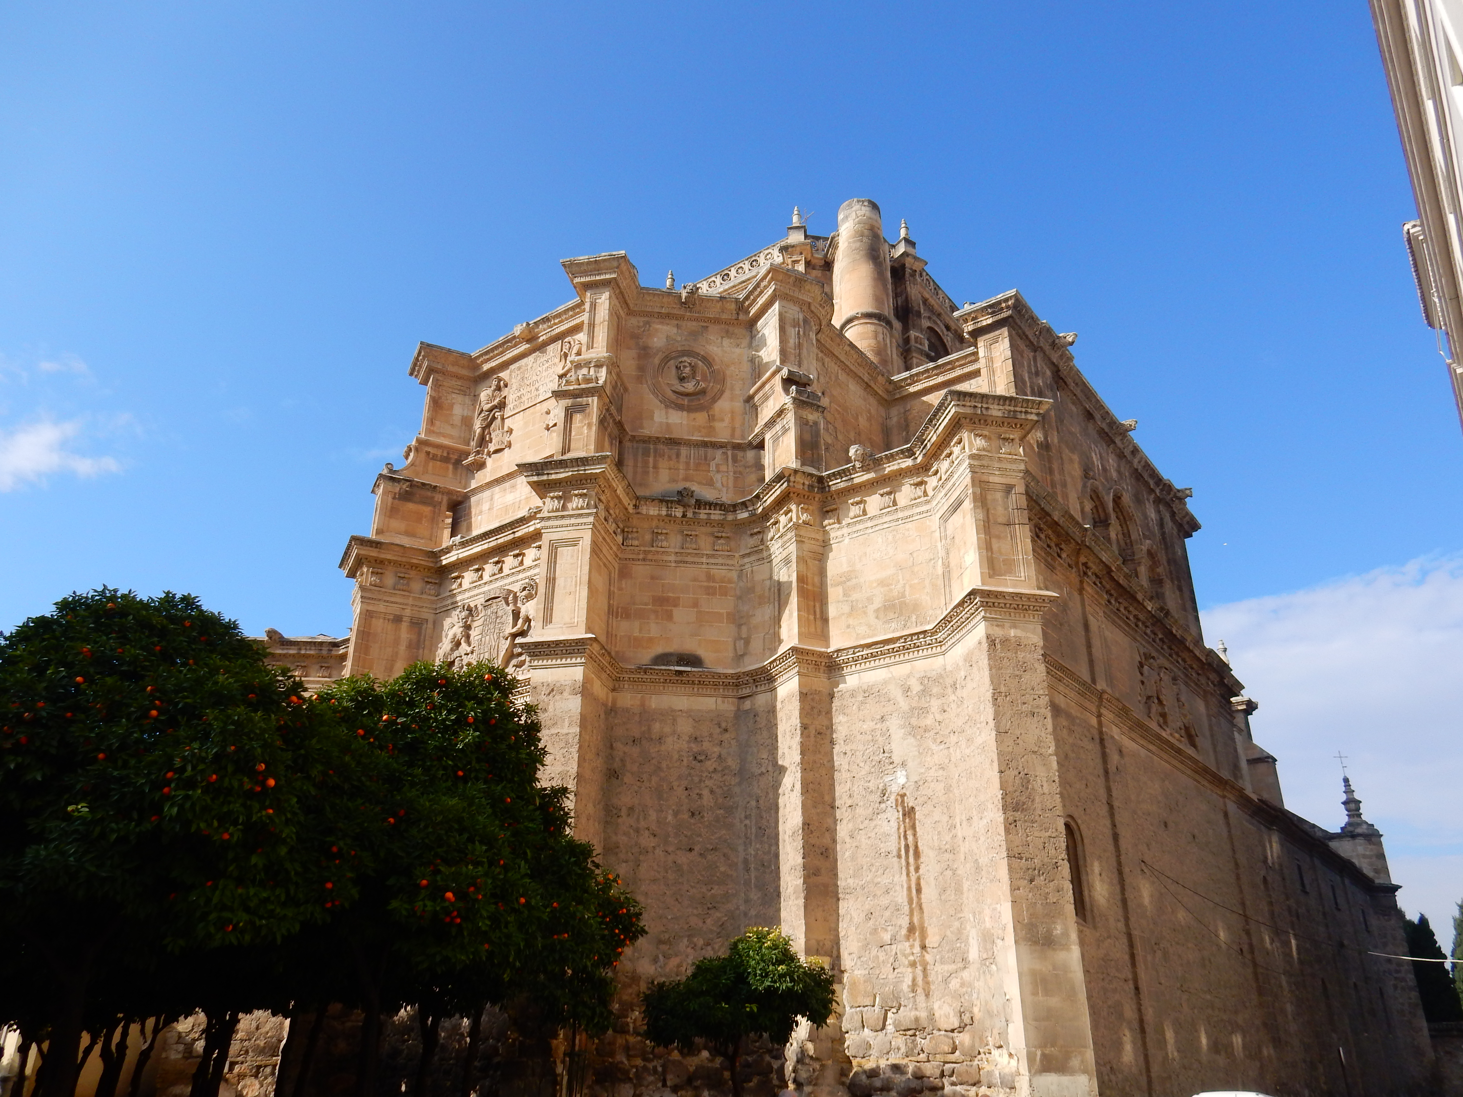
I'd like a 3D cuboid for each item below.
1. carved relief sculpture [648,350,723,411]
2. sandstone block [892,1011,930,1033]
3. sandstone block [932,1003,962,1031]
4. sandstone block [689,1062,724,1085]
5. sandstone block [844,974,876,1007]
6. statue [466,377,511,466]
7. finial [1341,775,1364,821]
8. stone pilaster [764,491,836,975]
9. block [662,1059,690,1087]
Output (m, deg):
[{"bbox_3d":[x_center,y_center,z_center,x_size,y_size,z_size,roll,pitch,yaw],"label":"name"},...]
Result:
[{"bbox_3d":[-1.047,-3.815,23.906,1.620,1.520,0.280,4,-25,-7],"label":"carved relief sculpture"},{"bbox_3d":[2.968,7.825,17.473,0.600,0.330,0.320,-18,-31,33],"label":"sandstone block"},{"bbox_3d":[3.487,7.596,17.147,0.460,0.400,0.320,-18,-31,33],"label":"sandstone block"},{"bbox_3d":[-0.422,9.032,18.151,0.570,0.360,0.350,4,-25,-7],"label":"sandstone block"},{"bbox_3d":[2.215,7.620,18.202,0.520,0.500,0.320,-18,-31,33],"label":"sandstone block"},{"bbox_3d":[-5.543,-2.974,24.226,1.020,2.050,0.450,-18,-31,33],"label":"statue"},{"bbox_3d":[28.488,11.476,48.572,0.820,2.050,0.820,-18,-31,33],"label":"finial"},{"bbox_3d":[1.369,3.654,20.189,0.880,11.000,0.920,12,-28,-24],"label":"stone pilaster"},{"bbox_3d":[-0.949,8.976,18.096,0.460,0.440,0.350,4,-25,-7],"label":"block"}]

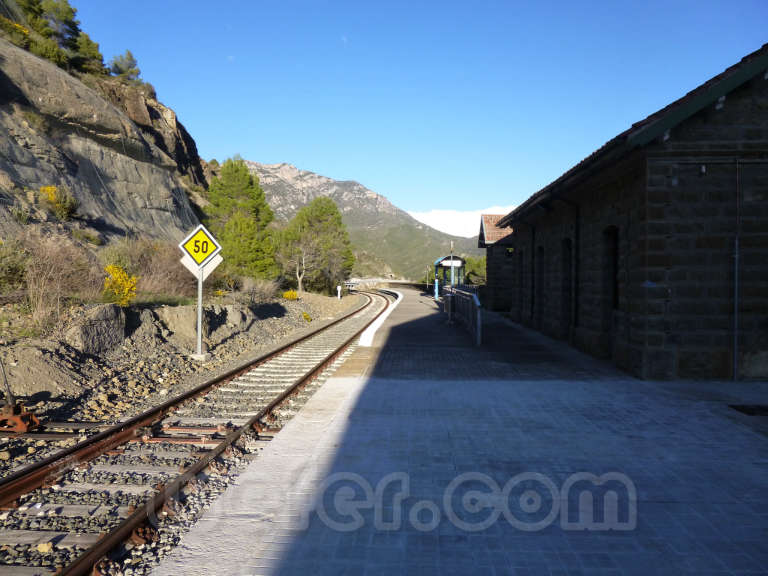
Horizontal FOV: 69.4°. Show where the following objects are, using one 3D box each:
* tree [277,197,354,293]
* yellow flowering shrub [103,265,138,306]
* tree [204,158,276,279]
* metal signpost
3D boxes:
[{"bbox_3d":[-5.681,-3.607,46.000,6.400,8.000,6.000,1,1,0],"label":"tree"},{"bbox_3d":[-7.886,-0.075,16.600,1.080,1.270,1.050,1,1,0],"label":"yellow flowering shrub"},{"bbox_3d":[-10.089,-4.746,39.000,5.100,8.700,5.000,1,1,0],"label":"tree"},{"bbox_3d":[-4.830,0.118,14.600,1.200,3.570,0.400,1,1,7],"label":"metal signpost"}]

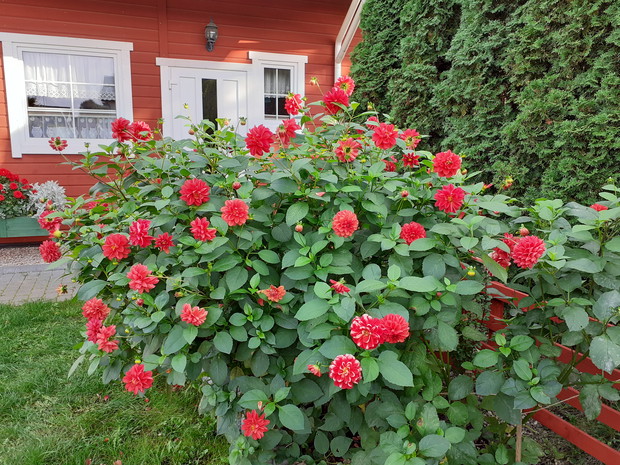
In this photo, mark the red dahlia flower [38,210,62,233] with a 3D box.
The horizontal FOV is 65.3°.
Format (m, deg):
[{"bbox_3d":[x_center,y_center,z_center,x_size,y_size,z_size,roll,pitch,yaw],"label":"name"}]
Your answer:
[{"bbox_3d":[-1.057,-0.045,1.970,0.098,0.095,0.060,-6,1,-35],"label":"red dahlia flower"}]

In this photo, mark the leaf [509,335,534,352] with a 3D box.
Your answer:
[{"bbox_3d":[0.722,0.379,1.650,0.086,0.018,0.062,0,41,0],"label":"leaf"}]

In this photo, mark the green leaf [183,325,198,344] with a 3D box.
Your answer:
[{"bbox_3d":[-0.415,0.354,1.680,0.055,0.075,0.015,0,-24,0],"label":"green leaf"}]

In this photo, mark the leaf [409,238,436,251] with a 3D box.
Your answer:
[{"bbox_3d":[0.389,0.041,1.670,0.095,0.052,0.020,0,-30,0],"label":"leaf"}]

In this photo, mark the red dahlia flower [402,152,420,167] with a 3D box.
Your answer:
[{"bbox_3d":[0.395,-0.284,1.880,0.069,0.060,0.030,1,-9,6],"label":"red dahlia flower"}]

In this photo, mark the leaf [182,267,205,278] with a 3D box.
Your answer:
[{"bbox_3d":[-0.374,0.126,1.544,0.083,0.017,0.049,-16,34,-18],"label":"leaf"}]

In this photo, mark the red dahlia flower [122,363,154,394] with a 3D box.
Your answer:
[{"bbox_3d":[-0.589,0.505,1.660,0.100,0.097,0.055,1,9,3],"label":"red dahlia flower"}]

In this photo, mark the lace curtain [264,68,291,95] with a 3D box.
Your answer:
[{"bbox_3d":[-0.470,-2.186,7.000,0.420,0.420,0.050,-3,10,-21],"label":"lace curtain"}]

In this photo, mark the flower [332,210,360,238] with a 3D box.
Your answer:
[{"bbox_3d":[0.123,-0.029,1.670,0.090,0.093,0.062,1,1,1],"label":"flower"}]

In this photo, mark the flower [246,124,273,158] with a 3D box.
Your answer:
[{"bbox_3d":[-0.195,-0.356,1.870,0.113,0.118,0.070,5,0,27],"label":"flower"}]

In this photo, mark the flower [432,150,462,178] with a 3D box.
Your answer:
[{"bbox_3d":[0.517,-0.255,1.820,0.108,0.105,0.062,1,-9,0],"label":"flower"}]

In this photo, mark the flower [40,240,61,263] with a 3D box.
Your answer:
[{"bbox_3d":[-1.116,0.082,2.080,0.095,0.095,0.070,4,7,20],"label":"flower"}]

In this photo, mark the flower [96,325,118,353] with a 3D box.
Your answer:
[{"bbox_3d":[-0.669,0.350,1.598,0.059,0.091,0.086,-8,12,-41],"label":"flower"}]

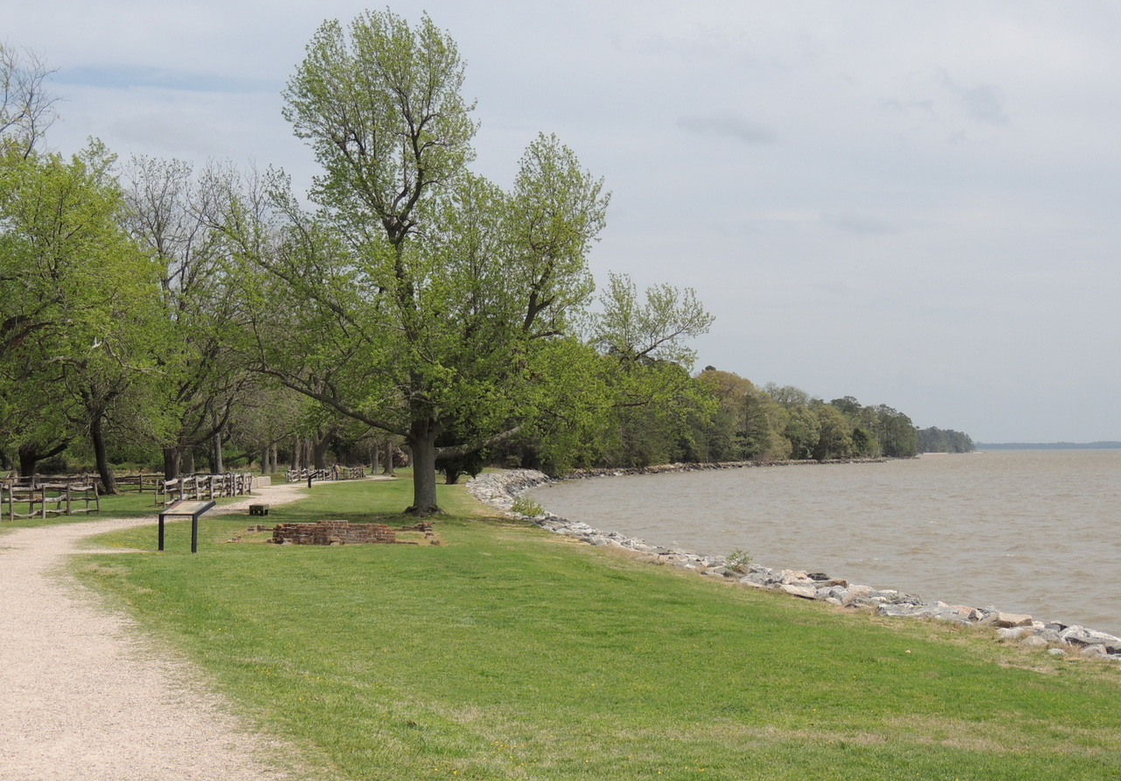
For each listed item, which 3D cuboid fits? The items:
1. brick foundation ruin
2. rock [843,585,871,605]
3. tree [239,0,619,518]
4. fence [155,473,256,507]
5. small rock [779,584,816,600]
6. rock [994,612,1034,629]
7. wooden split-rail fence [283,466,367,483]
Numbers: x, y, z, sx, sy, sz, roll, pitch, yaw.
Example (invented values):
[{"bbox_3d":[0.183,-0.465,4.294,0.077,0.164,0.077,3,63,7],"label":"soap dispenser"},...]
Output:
[{"bbox_3d":[-5.350,3.244,46.008,4.700,0.560,7.000,0,-2,-4],"label":"brick foundation ruin"},{"bbox_3d":[3.845,2.652,25.200,0.370,0.240,0.360,-1,-2,17],"label":"rock"},{"bbox_3d":[-4.575,-4.423,67.255,13.400,17.400,12.600,0,-2,0],"label":"tree"},{"bbox_3d":[-16.582,4.673,92.750,0.500,1.200,27.000,0,-2,-1],"label":"fence"},{"bbox_3d":[3.206,2.710,26.200,0.500,0.200,0.400,-1,-2,17],"label":"small rock"},{"bbox_3d":[5.015,2.544,21.500,0.440,0.180,0.380,0,-2,11],"label":"rock"},{"bbox_3d":[-23.193,8.351,192.000,0.600,1.200,32.000,0,-2,7],"label":"wooden split-rail fence"}]

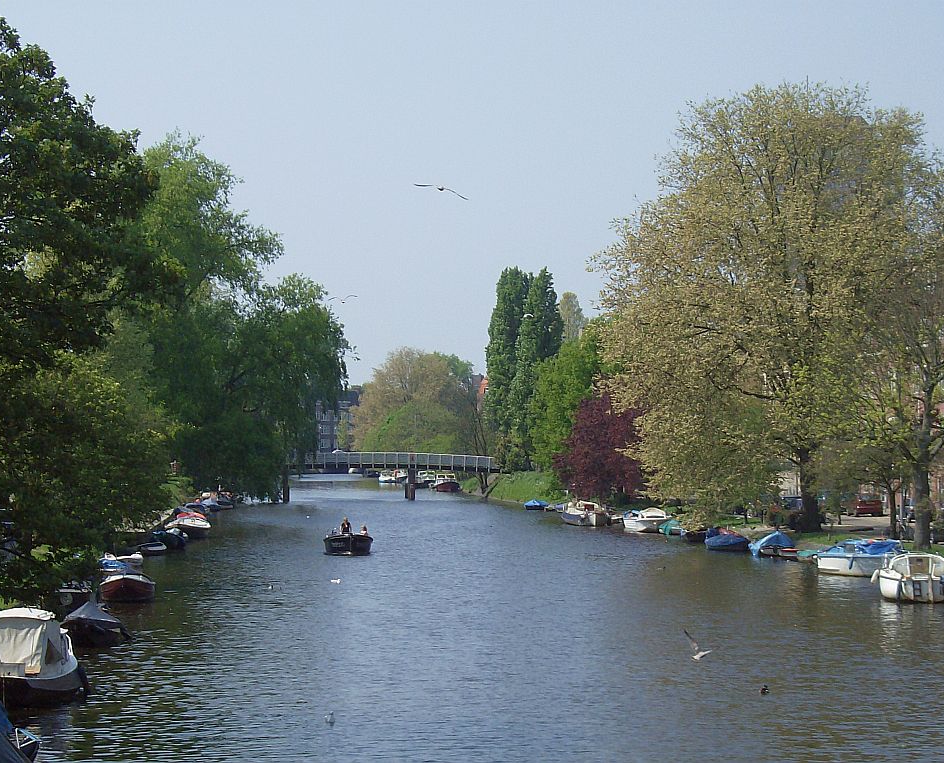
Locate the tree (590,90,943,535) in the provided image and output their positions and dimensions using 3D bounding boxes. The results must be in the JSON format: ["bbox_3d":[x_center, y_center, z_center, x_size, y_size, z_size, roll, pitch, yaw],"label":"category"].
[{"bbox_3d":[16.066,-4.008,161.098,18.000,24.500,17.000,0,-1,0],"label":"tree"}]

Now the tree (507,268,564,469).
[{"bbox_3d":[6.076,-0.957,278.062,5.400,19.000,5.400,0,-1,0],"label":"tree"}]

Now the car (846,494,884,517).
[{"bbox_3d":[25.369,7.969,190.888,1.700,1.420,4.150,0,-1,-3],"label":"car"}]

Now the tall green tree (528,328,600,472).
[{"bbox_3d":[8.645,1.748,270.012,7.000,13.100,6.800,0,-1,0],"label":"tall green tree"}]

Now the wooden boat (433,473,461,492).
[{"bbox_3d":[-2.618,10.465,302.861,2.450,1.850,7.000,0,-1,-12],"label":"wooden boat"}]

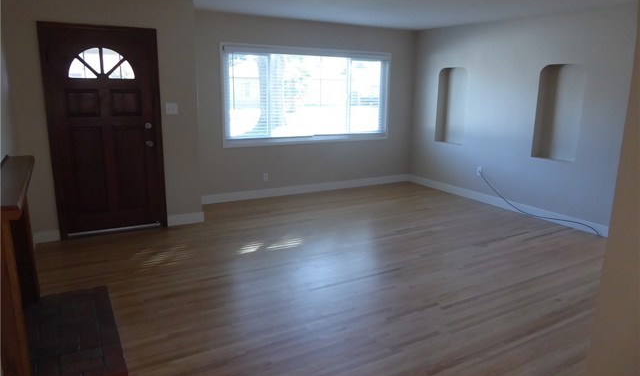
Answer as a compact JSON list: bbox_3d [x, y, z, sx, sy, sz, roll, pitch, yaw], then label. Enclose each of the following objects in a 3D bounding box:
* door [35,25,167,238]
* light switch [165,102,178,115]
[{"bbox_3d":[-2.168,-0.550,4.745,1.050,2.111,0.090,-6,15,-30],"label":"door"},{"bbox_3d":[-1.594,-0.852,4.976,0.119,0.122,0.015,-6,15,-30],"label":"light switch"}]

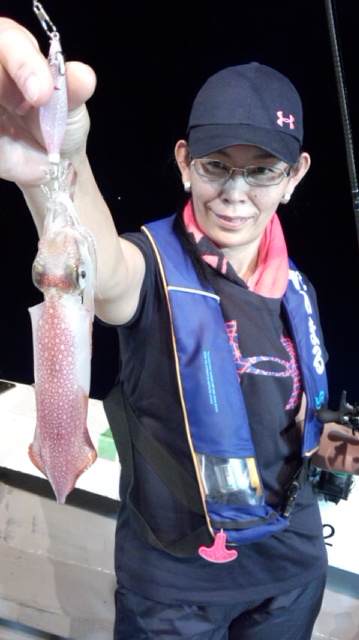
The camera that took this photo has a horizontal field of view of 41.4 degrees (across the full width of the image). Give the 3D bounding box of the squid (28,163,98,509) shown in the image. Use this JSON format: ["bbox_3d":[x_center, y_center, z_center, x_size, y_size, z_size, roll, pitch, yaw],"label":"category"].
[{"bbox_3d":[-0.063,0.007,0.255,0.036,0.175,0.029,-1,7,-6],"label":"squid"}]

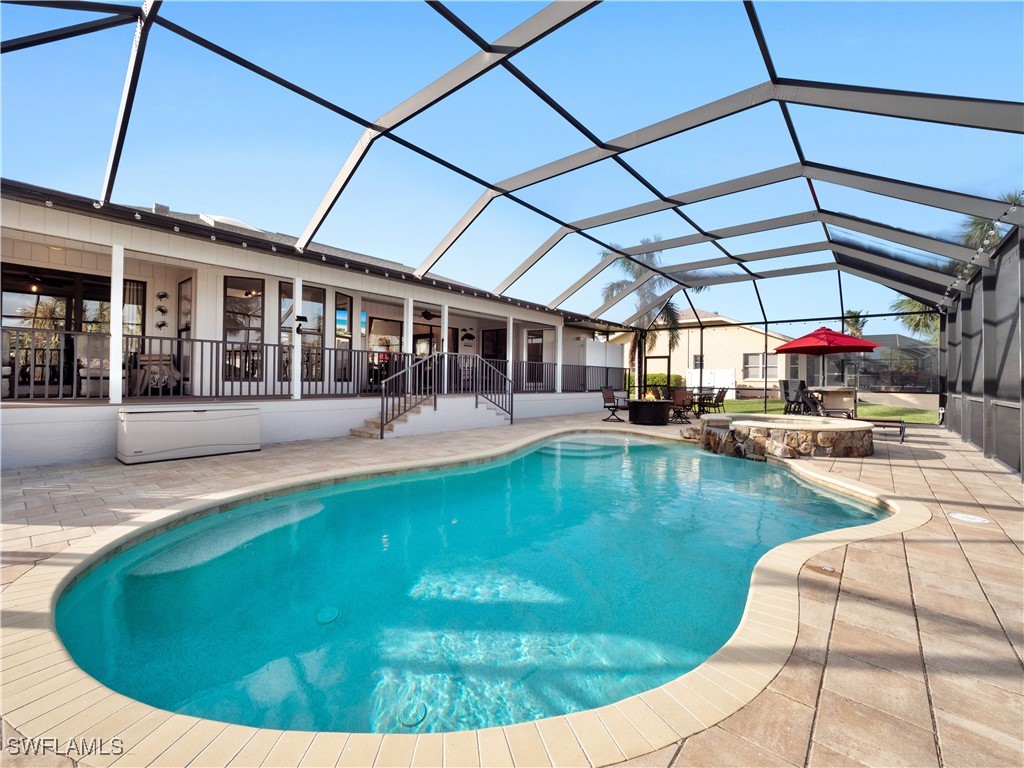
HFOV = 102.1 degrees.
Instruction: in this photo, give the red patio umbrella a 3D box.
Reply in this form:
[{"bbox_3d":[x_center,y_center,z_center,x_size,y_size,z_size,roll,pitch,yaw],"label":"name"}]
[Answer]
[{"bbox_3d":[9.167,-0.233,12.078,3.000,2.780,3.000,2,1,42],"label":"red patio umbrella"}]

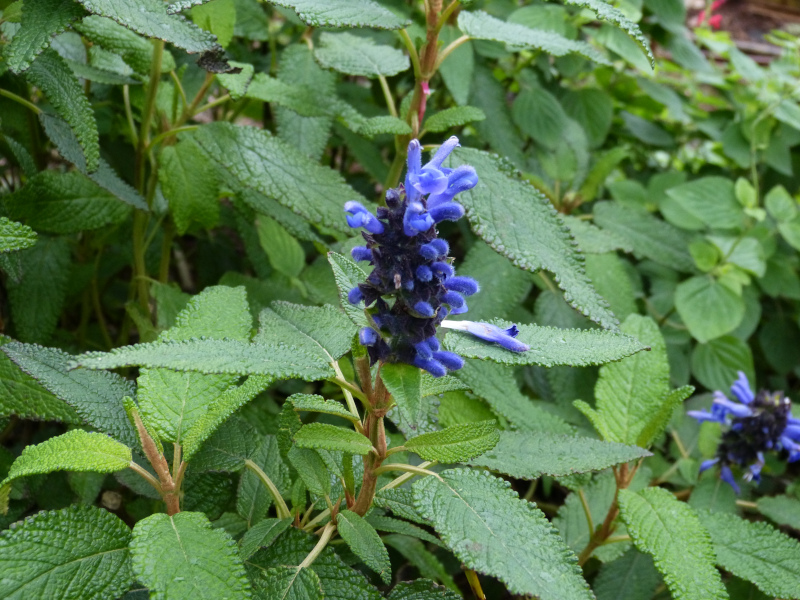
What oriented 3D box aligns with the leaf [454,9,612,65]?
[{"bbox_3d":[0.063,-0.123,0.610,0.072,0.013,0.028,16,32,16],"label":"leaf"}]

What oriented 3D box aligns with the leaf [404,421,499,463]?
[{"bbox_3d":[0.018,0.048,0.446,0.033,0.006,0.015,-12,53,9],"label":"leaf"}]

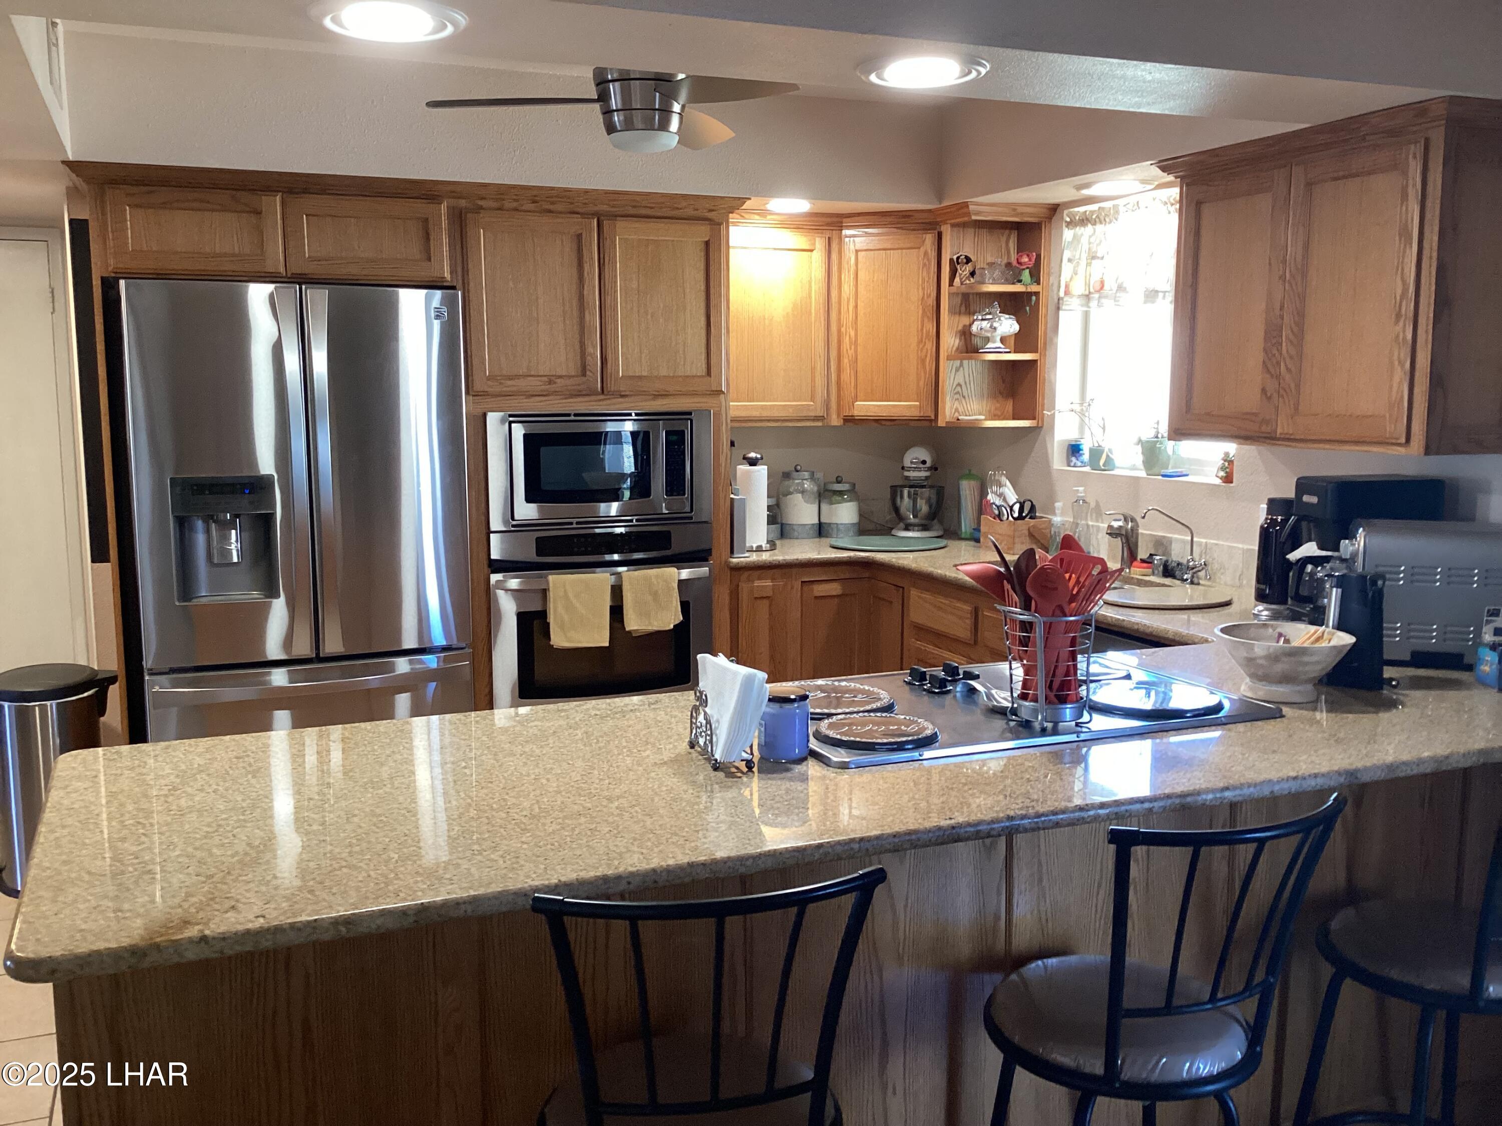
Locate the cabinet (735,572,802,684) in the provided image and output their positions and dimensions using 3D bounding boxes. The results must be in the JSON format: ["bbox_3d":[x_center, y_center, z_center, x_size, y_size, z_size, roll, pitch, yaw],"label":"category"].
[{"bbox_3d":[-0.049,0.402,4.989,0.254,0.850,0.580,-3,8,-22],"label":"cabinet"}]

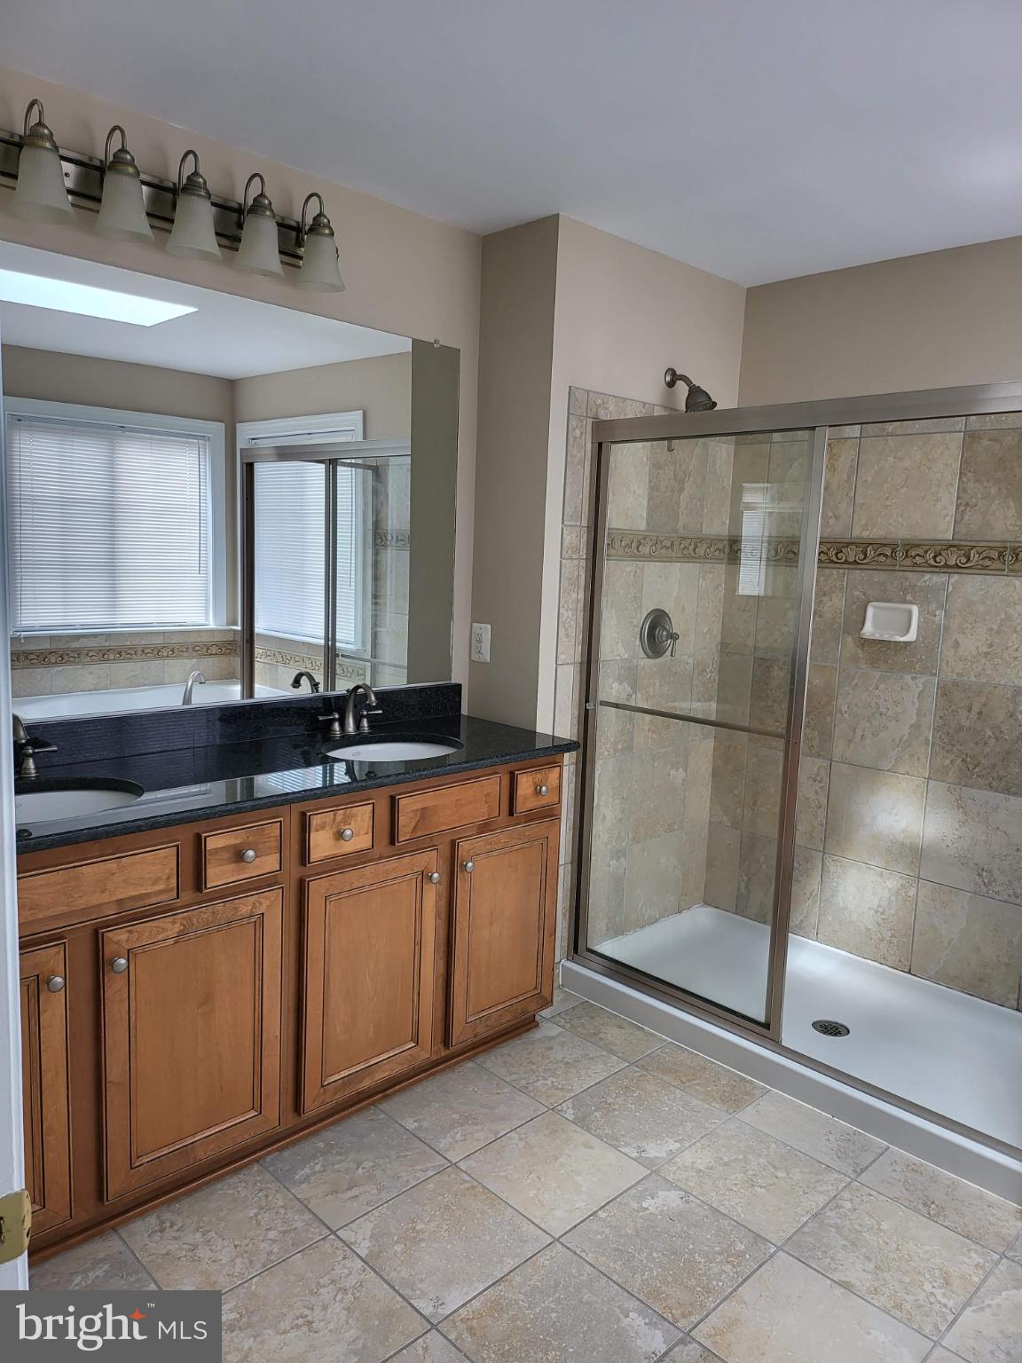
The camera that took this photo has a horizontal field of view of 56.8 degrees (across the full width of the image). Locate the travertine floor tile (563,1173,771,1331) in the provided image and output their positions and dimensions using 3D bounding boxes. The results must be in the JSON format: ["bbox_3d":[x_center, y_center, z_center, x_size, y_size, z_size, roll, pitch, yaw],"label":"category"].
[{"bbox_3d":[0.336,1.205,2.016,0.328,0.010,0.332,-5,11,-44],"label":"travertine floor tile"}]

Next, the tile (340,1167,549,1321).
[{"bbox_3d":[-0.140,1.188,2.015,0.328,0.010,0.332,-5,11,-44],"label":"tile"}]

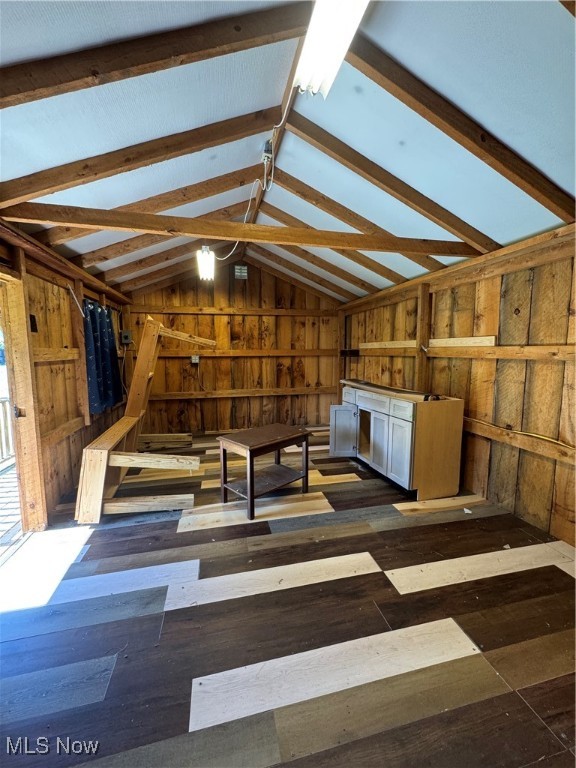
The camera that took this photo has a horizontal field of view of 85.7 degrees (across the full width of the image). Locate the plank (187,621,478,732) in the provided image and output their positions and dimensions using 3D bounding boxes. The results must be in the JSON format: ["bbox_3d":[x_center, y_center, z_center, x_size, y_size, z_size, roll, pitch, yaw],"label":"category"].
[{"bbox_3d":[0.231,1.183,1.298,1.217,0.012,0.179,-1,6,-13],"label":"plank"}]

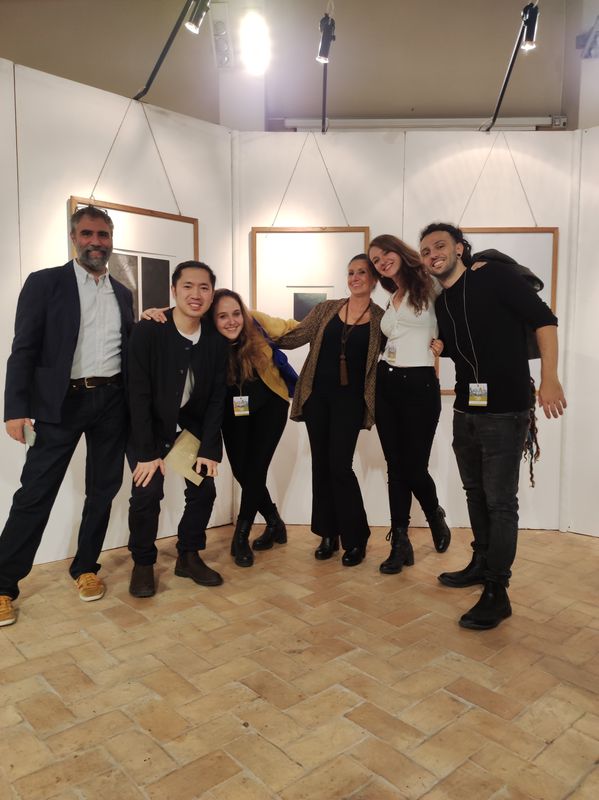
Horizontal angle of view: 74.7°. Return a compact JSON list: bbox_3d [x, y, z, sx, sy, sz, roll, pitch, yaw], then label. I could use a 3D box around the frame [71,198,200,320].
[{"bbox_3d":[-0.900,-0.587,2.228,0.665,0.970,0.035,-1,3,-29],"label":"frame"}]

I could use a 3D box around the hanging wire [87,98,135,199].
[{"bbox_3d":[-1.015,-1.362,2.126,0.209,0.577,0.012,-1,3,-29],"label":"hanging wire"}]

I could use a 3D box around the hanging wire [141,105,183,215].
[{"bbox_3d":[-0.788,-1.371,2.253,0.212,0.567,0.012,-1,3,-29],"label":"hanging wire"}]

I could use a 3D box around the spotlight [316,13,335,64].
[{"bbox_3d":[0.139,-1.934,2.100,0.085,0.200,0.085,-1,34,-19],"label":"spotlight"}]

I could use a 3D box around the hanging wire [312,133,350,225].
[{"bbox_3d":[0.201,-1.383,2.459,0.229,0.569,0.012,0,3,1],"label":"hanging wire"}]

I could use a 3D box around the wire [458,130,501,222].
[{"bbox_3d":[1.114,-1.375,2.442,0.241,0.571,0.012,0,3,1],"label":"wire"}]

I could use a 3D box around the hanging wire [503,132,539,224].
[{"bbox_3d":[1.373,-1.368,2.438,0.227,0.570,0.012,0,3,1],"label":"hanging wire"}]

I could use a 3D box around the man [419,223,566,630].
[{"bbox_3d":[0.857,0.035,1.772,0.460,1.680,0.600,-3,4,-44],"label":"man"}]

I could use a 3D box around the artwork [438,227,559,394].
[{"bbox_3d":[1.239,-0.555,2.478,0.750,1.047,0.035,0,3,1],"label":"artwork"}]

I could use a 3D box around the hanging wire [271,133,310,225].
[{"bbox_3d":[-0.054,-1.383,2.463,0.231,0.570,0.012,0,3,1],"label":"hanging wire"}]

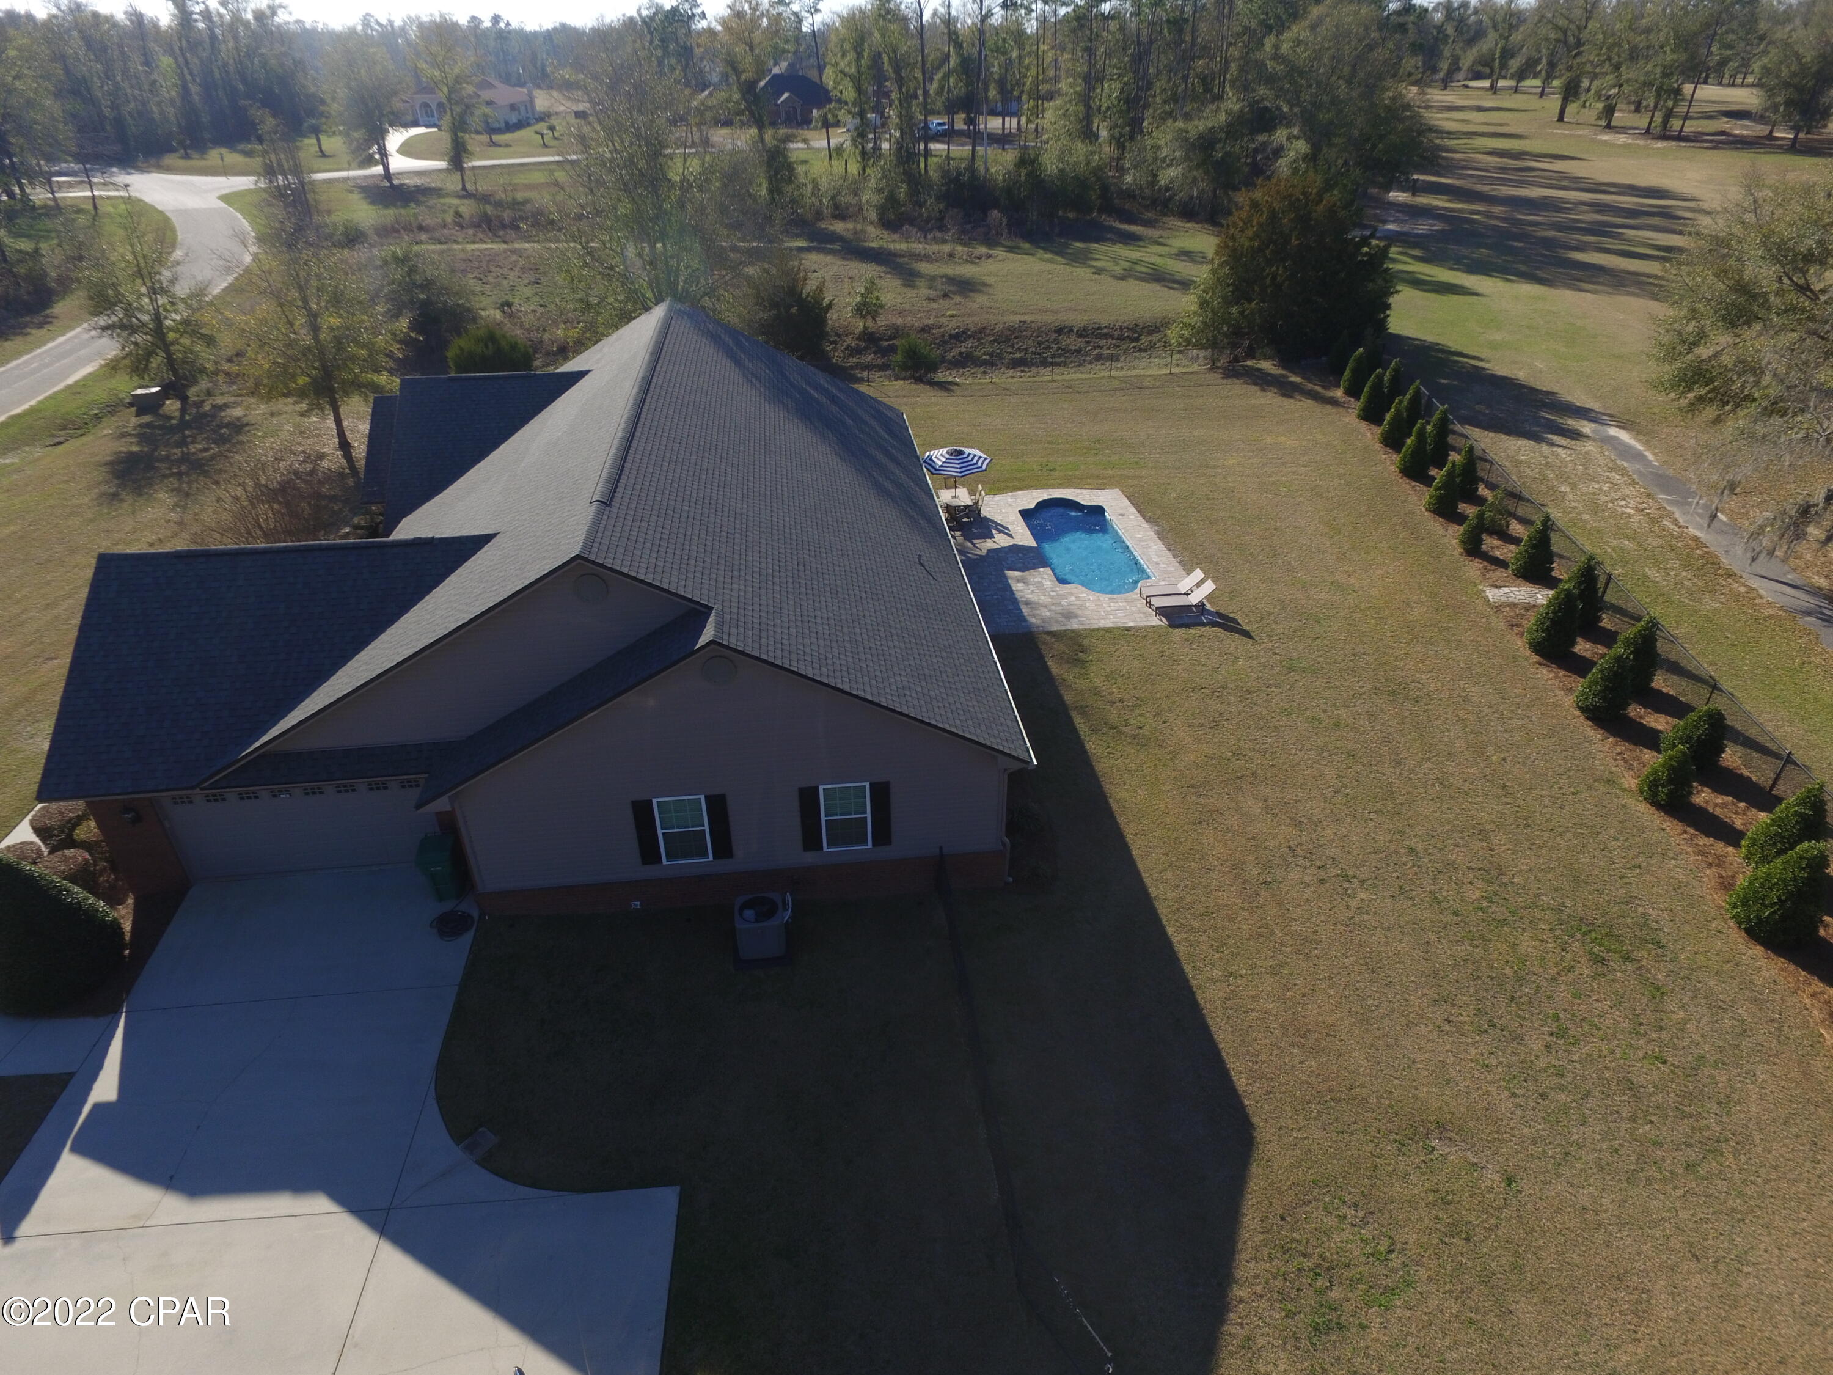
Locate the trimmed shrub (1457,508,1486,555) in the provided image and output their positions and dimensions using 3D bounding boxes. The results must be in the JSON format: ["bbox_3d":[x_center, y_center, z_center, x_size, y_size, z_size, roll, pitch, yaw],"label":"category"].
[{"bbox_3d":[19.159,-5.386,36.265,0.880,1.570,0.880,-4,31,-6],"label":"trimmed shrub"}]

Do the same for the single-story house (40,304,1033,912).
[{"bbox_3d":[-7.840,-3.877,27.121,17.600,7.280,20.700,-4,32,-6],"label":"single-story house"}]

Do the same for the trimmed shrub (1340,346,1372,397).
[{"bbox_3d":[21.908,-15.620,52.505,1.300,2.340,1.300,-4,31,-6],"label":"trimmed shrub"}]

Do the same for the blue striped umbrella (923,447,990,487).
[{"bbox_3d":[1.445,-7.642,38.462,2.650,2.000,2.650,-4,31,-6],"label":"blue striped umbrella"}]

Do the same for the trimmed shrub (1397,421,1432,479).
[{"bbox_3d":[19.738,-9.429,41.562,1.400,2.150,1.400,-4,32,-6],"label":"trimmed shrub"}]

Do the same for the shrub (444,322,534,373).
[{"bbox_3d":[-21.592,-16.595,53.415,4.100,2.950,4.100,-4,31,-6],"label":"shrub"}]

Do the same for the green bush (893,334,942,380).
[{"bbox_3d":[0.013,-17.046,54.891,2.350,2.360,2.350,-4,31,-6],"label":"green bush"}]

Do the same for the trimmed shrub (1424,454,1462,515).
[{"bbox_3d":[19.722,-7.549,39.390,1.200,2.050,1.200,-4,31,-6],"label":"trimmed shrub"}]

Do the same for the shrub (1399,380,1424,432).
[{"bbox_3d":[21.762,-12.315,46.151,1.150,2.150,1.150,-4,32,-6],"label":"shrub"}]

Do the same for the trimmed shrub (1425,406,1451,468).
[{"bbox_3d":[21.594,-10.277,43.558,0.950,2.420,0.950,-4,31,-6],"label":"trimmed shrub"}]

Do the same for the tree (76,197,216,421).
[{"bbox_3d":[-35.273,-17.536,48.870,5.800,8.500,5.800,-4,32,-6],"label":"tree"}]

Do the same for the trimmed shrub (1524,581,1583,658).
[{"bbox_3d":[18.369,-2.053,30.249,1.400,2.070,1.400,-4,31,-6],"label":"trimmed shrub"}]

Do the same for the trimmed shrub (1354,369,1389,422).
[{"bbox_3d":[20.570,-13.060,47.347,1.300,2.150,1.300,-4,32,-6],"label":"trimmed shrub"}]

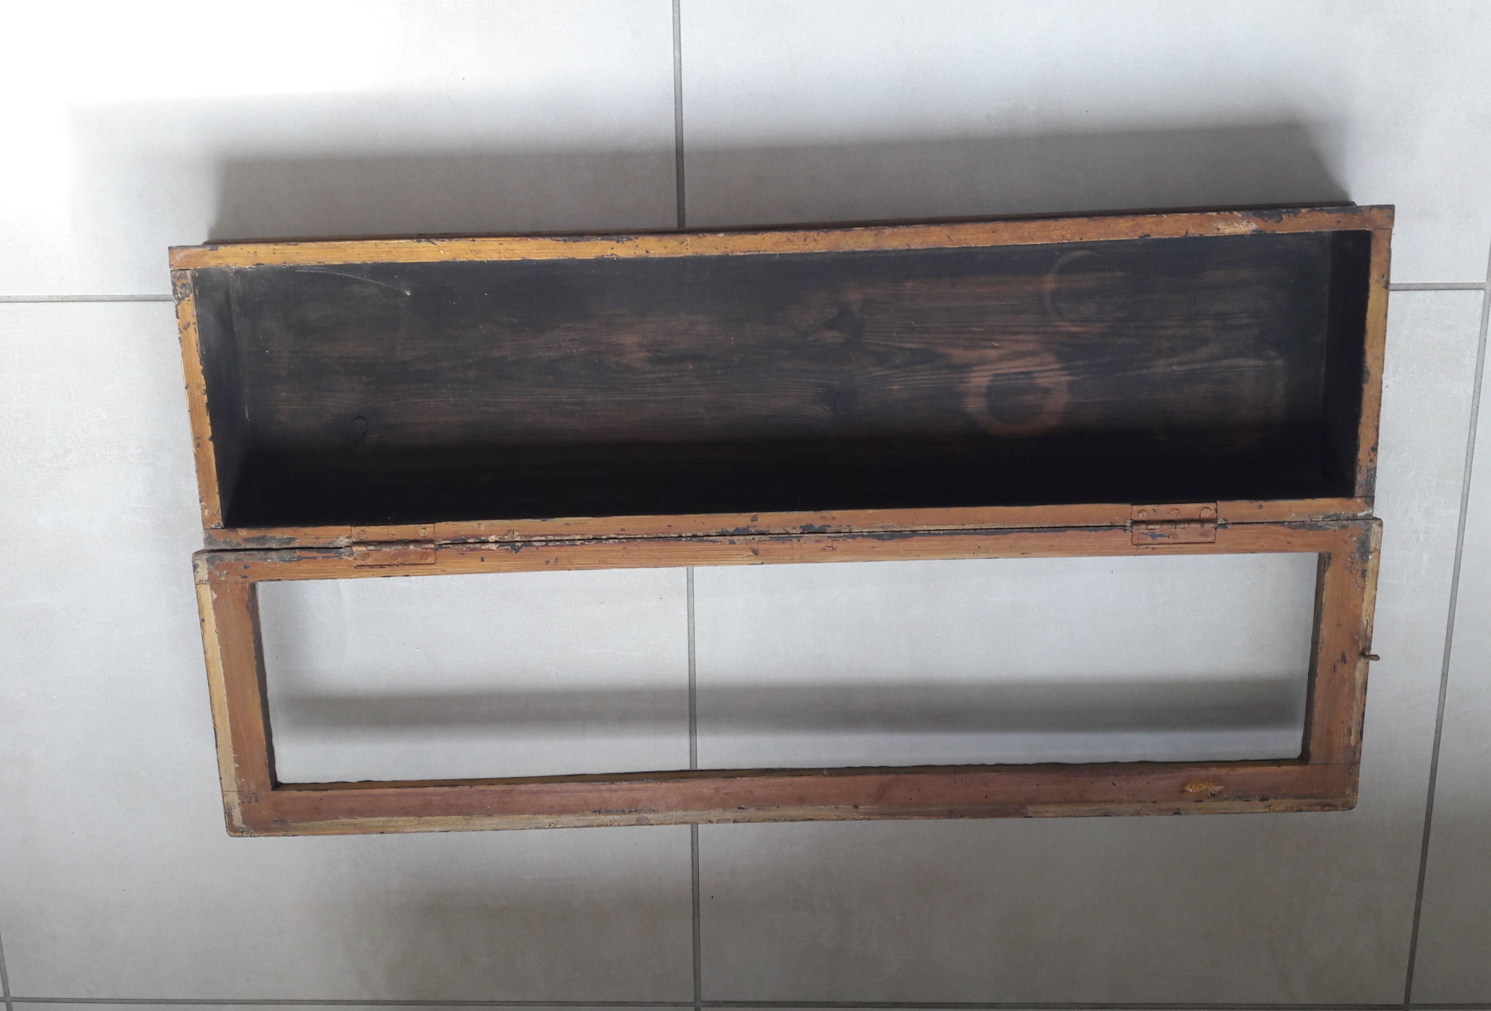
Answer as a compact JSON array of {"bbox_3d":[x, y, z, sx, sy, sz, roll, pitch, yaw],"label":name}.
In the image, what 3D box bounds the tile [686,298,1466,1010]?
[{"bbox_3d":[0.257,0.131,0.974,0.597,0.010,0.597,0,102,1],"label":"tile"}]

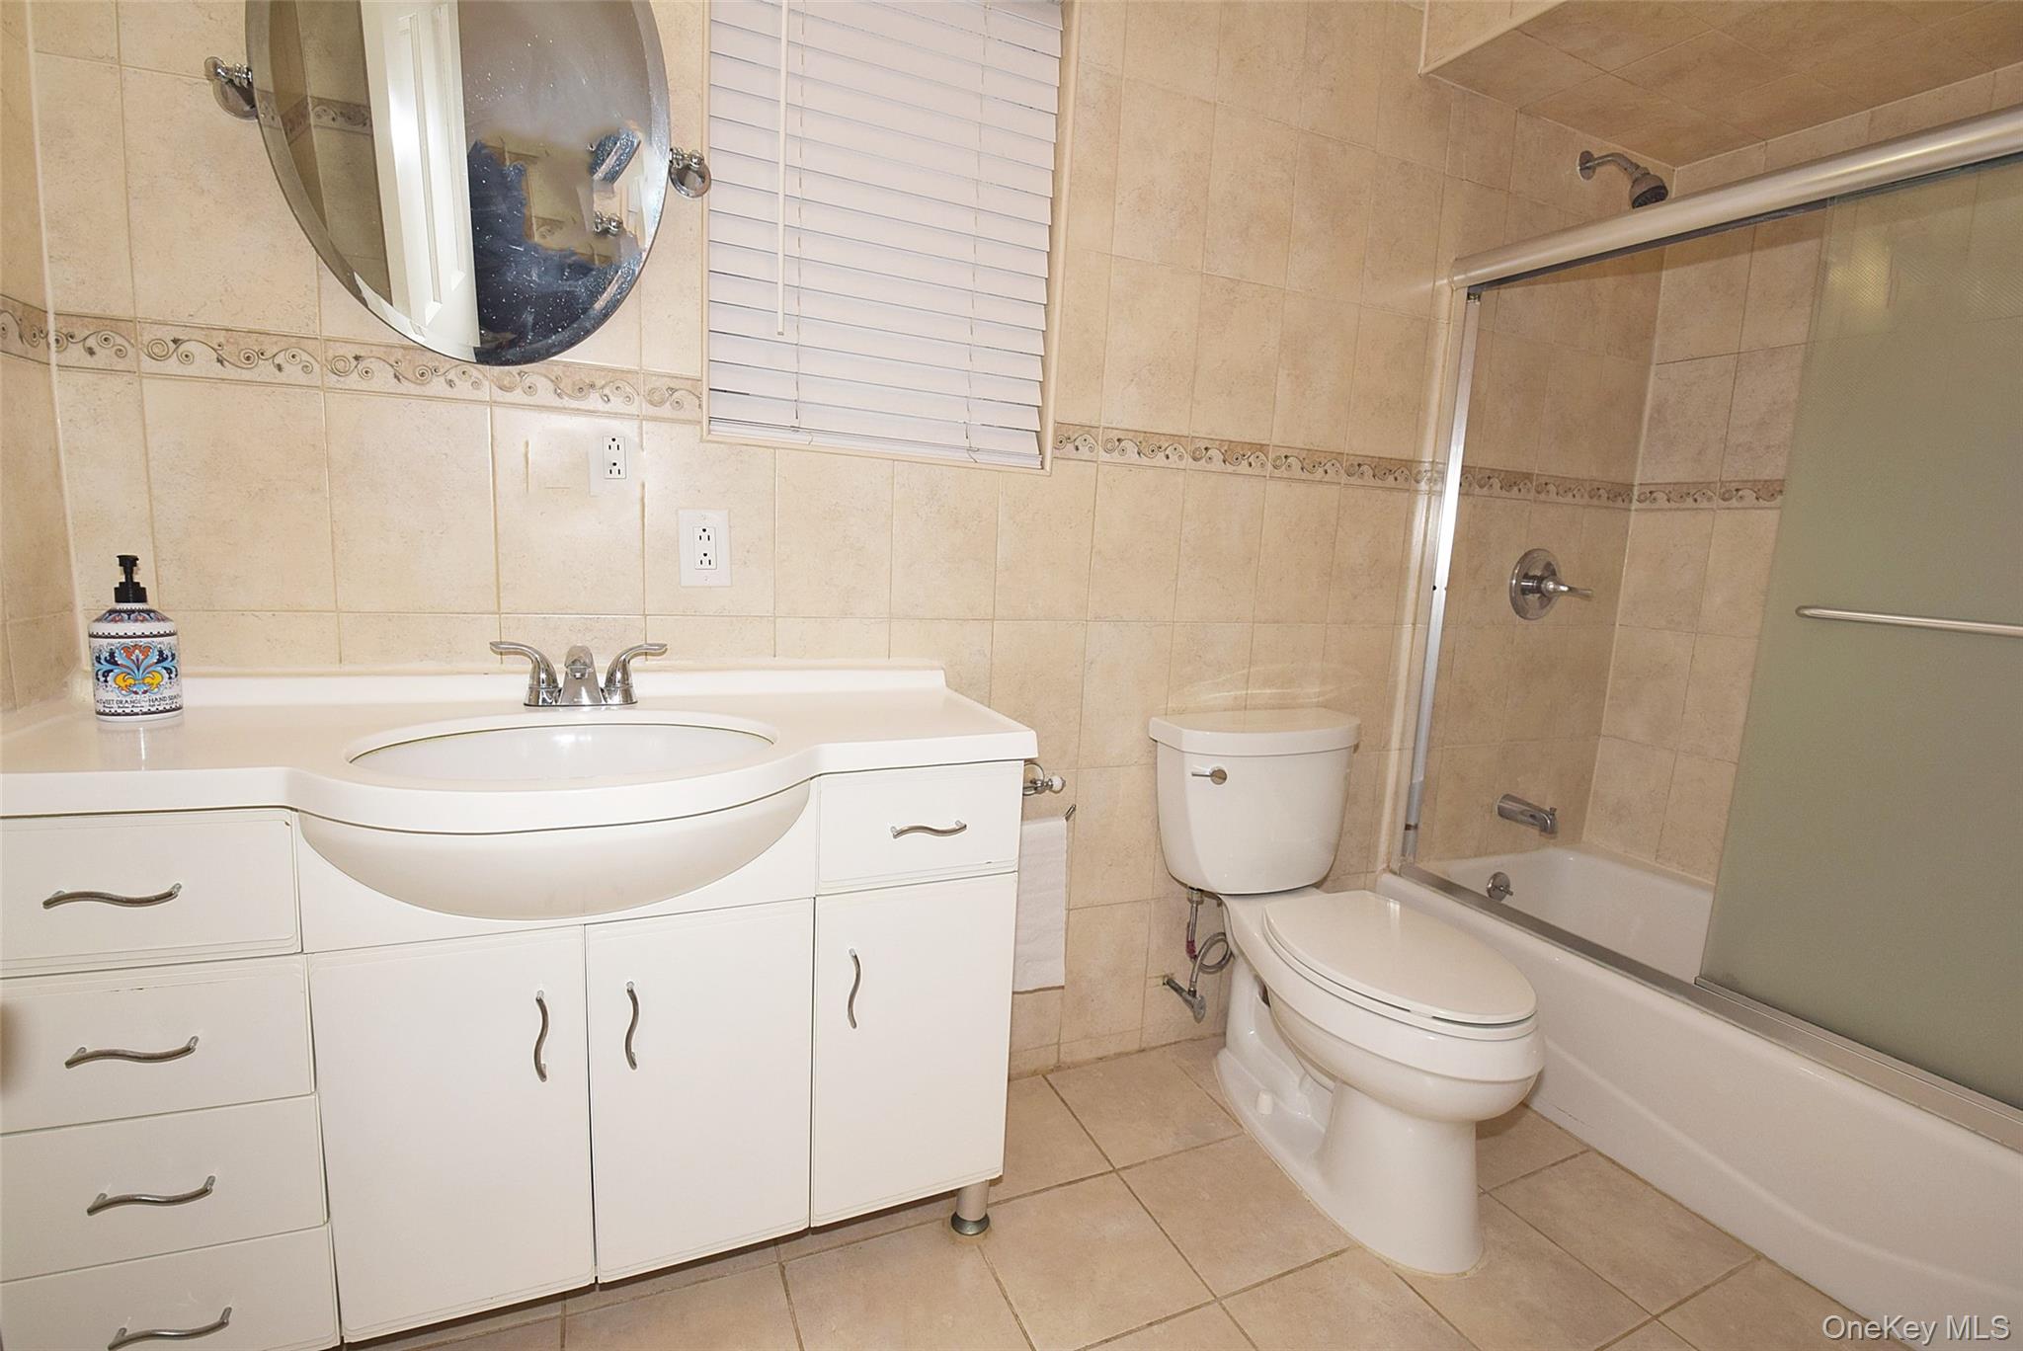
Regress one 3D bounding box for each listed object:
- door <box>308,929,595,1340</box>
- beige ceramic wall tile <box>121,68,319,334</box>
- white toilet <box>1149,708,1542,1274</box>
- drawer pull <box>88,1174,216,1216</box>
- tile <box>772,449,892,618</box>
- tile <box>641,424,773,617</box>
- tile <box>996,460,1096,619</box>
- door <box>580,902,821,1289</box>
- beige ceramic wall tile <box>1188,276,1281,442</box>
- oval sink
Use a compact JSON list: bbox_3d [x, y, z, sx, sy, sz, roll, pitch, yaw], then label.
[{"bbox_3d":[-0.665,0.552,1.028,0.280,0.508,0.020,-1,10,-22],"label":"door"},{"bbox_3d":[-1.042,-0.615,1.117,0.200,0.303,0.010,-1,9,-22],"label":"beige ceramic wall tile"},{"bbox_3d":[0.630,0.521,1.609,0.470,0.785,0.700,-1,10,-24],"label":"white toilet"},{"bbox_3d":[-0.918,0.558,0.905,0.102,0.016,0.026,-1,10,-22],"label":"drawer pull"},{"bbox_3d":[-0.316,-0.246,1.508,0.203,0.285,0.010,-1,9,-21],"label":"tile"},{"bbox_3d":[-0.501,-0.256,1.407,0.202,0.307,0.010,-1,9,-22],"label":"tile"},{"bbox_3d":[0.064,-0.259,1.621,0.200,0.303,0.010,-1,9,-22],"label":"tile"},{"bbox_3d":[-0.408,0.547,1.131,0.278,0.508,0.020,-1,10,-22],"label":"door"},{"bbox_3d":[0.468,-0.650,1.747,0.200,0.305,0.010,-1,9,-21],"label":"beige ceramic wall tile"},{"bbox_3d":[-0.527,0.164,1.040,0.465,0.150,0.315,-1,9,-22],"label":"oval sink"}]

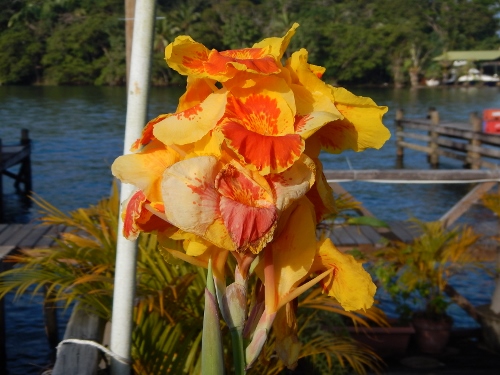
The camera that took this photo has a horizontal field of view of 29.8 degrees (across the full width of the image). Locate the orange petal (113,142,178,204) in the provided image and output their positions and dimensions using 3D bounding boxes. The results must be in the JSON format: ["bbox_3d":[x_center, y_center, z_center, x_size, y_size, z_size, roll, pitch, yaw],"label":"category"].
[{"bbox_3d":[-0.097,-0.015,0.870,0.065,0.056,0.035,3,7,24],"label":"orange petal"}]

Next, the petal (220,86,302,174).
[{"bbox_3d":[0.010,-0.051,0.840,0.072,0.077,0.045,0,7,-3],"label":"petal"}]

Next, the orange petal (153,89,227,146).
[{"bbox_3d":[-0.054,-0.062,0.850,0.076,0.038,0.030,-27,6,8],"label":"orange petal"}]

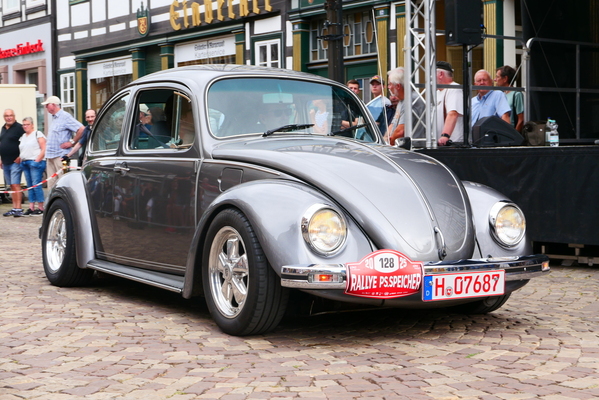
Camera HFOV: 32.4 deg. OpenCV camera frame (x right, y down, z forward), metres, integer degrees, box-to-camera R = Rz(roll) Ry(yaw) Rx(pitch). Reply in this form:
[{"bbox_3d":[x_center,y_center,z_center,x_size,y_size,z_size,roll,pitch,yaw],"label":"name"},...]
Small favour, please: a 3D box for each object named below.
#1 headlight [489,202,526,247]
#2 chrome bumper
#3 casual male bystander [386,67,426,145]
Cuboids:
[{"bbox_3d":[0.984,0.114,4.921,0.200,0.210,0.085,-1,2,-32],"label":"headlight"},{"bbox_3d":[0.614,0.314,4.597,1.510,0.112,0.260,-1,2,-31],"label":"chrome bumper"},{"bbox_3d":[0.989,-0.368,9.525,0.360,1.710,0.480,-1,2,-28],"label":"casual male bystander"}]

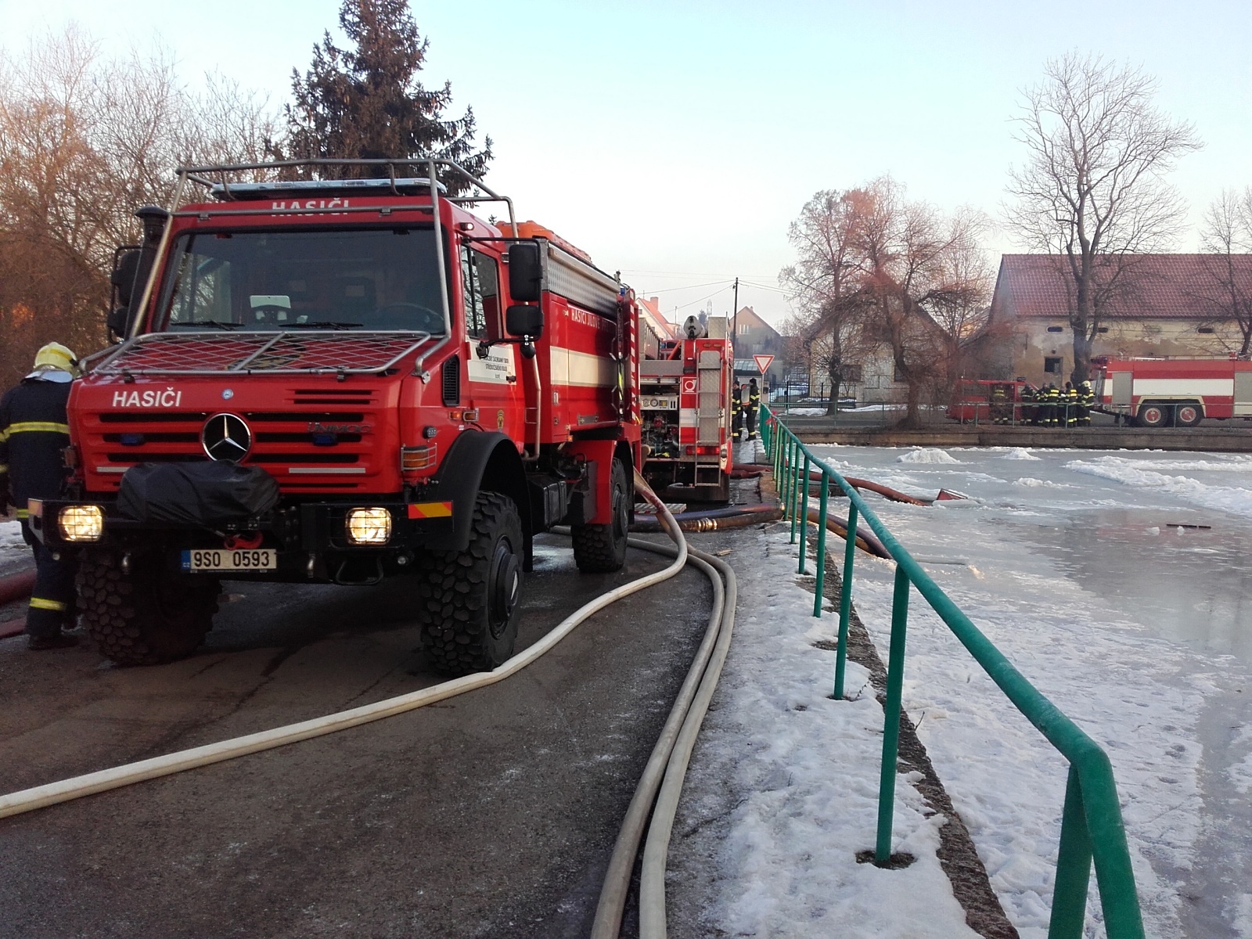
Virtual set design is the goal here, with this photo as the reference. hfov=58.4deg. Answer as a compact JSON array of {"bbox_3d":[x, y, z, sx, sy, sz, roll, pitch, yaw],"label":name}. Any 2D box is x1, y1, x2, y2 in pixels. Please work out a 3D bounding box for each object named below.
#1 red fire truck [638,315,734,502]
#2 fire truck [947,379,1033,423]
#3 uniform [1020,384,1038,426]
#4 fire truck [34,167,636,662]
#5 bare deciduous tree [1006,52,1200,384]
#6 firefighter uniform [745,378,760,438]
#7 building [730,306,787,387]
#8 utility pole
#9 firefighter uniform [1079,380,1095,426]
[{"bbox_3d":[0.721,-1.216,20.534,2.500,2.900,7.500,0,4,6],"label":"red fire truck"},{"bbox_3d":[16.268,-2.906,47.925,4.750,1.980,1.850,0,4,-1],"label":"fire truck"},{"bbox_3d":[16.226,-2.578,45.134,0.600,1.730,0.500,3,5,37],"label":"uniform"},{"bbox_3d":[-1.438,-0.416,8.509,2.450,2.980,5.991,1,4,10],"label":"fire truck"},{"bbox_3d":[21.212,-10.476,49.864,8.700,16.700,8.200,2,5,25],"label":"bare deciduous tree"},{"bbox_3d":[3.807,-1.745,33.632,0.420,1.780,0.550,-1,5,-17],"label":"firefighter uniform"},{"bbox_3d":[15.857,-15.426,145.597,9.200,10.600,11.000,0,4,6],"label":"building"},{"bbox_3d":[6.669,-7.572,67.693,0.300,8.200,0.300,2,4,0],"label":"utility pole"},{"bbox_3d":[18.079,-2.541,43.930,0.500,1.840,0.600,1,5,15],"label":"firefighter uniform"}]

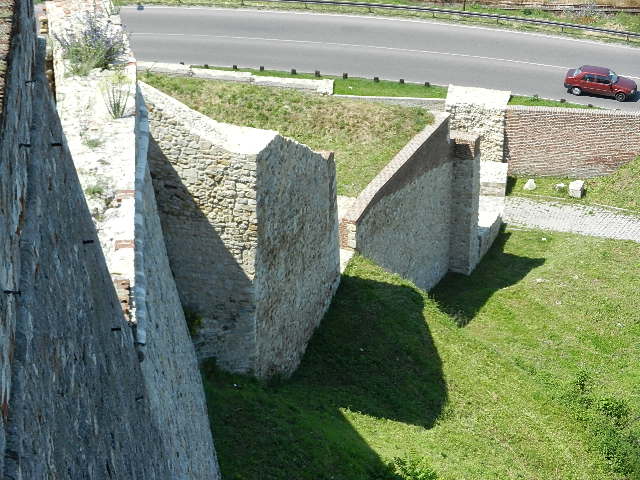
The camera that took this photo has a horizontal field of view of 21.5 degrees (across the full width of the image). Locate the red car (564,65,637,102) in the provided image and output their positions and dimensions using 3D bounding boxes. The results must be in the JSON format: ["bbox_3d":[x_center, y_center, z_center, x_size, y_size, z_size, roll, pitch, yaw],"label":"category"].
[{"bbox_3d":[15.505,-8.728,93.000,4.100,1.400,1.680,8,29,9],"label":"red car"}]

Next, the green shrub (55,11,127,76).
[{"bbox_3d":[-5.593,-4.788,41.000,1.600,1.350,1.350,0,28,0],"label":"green shrub"}]

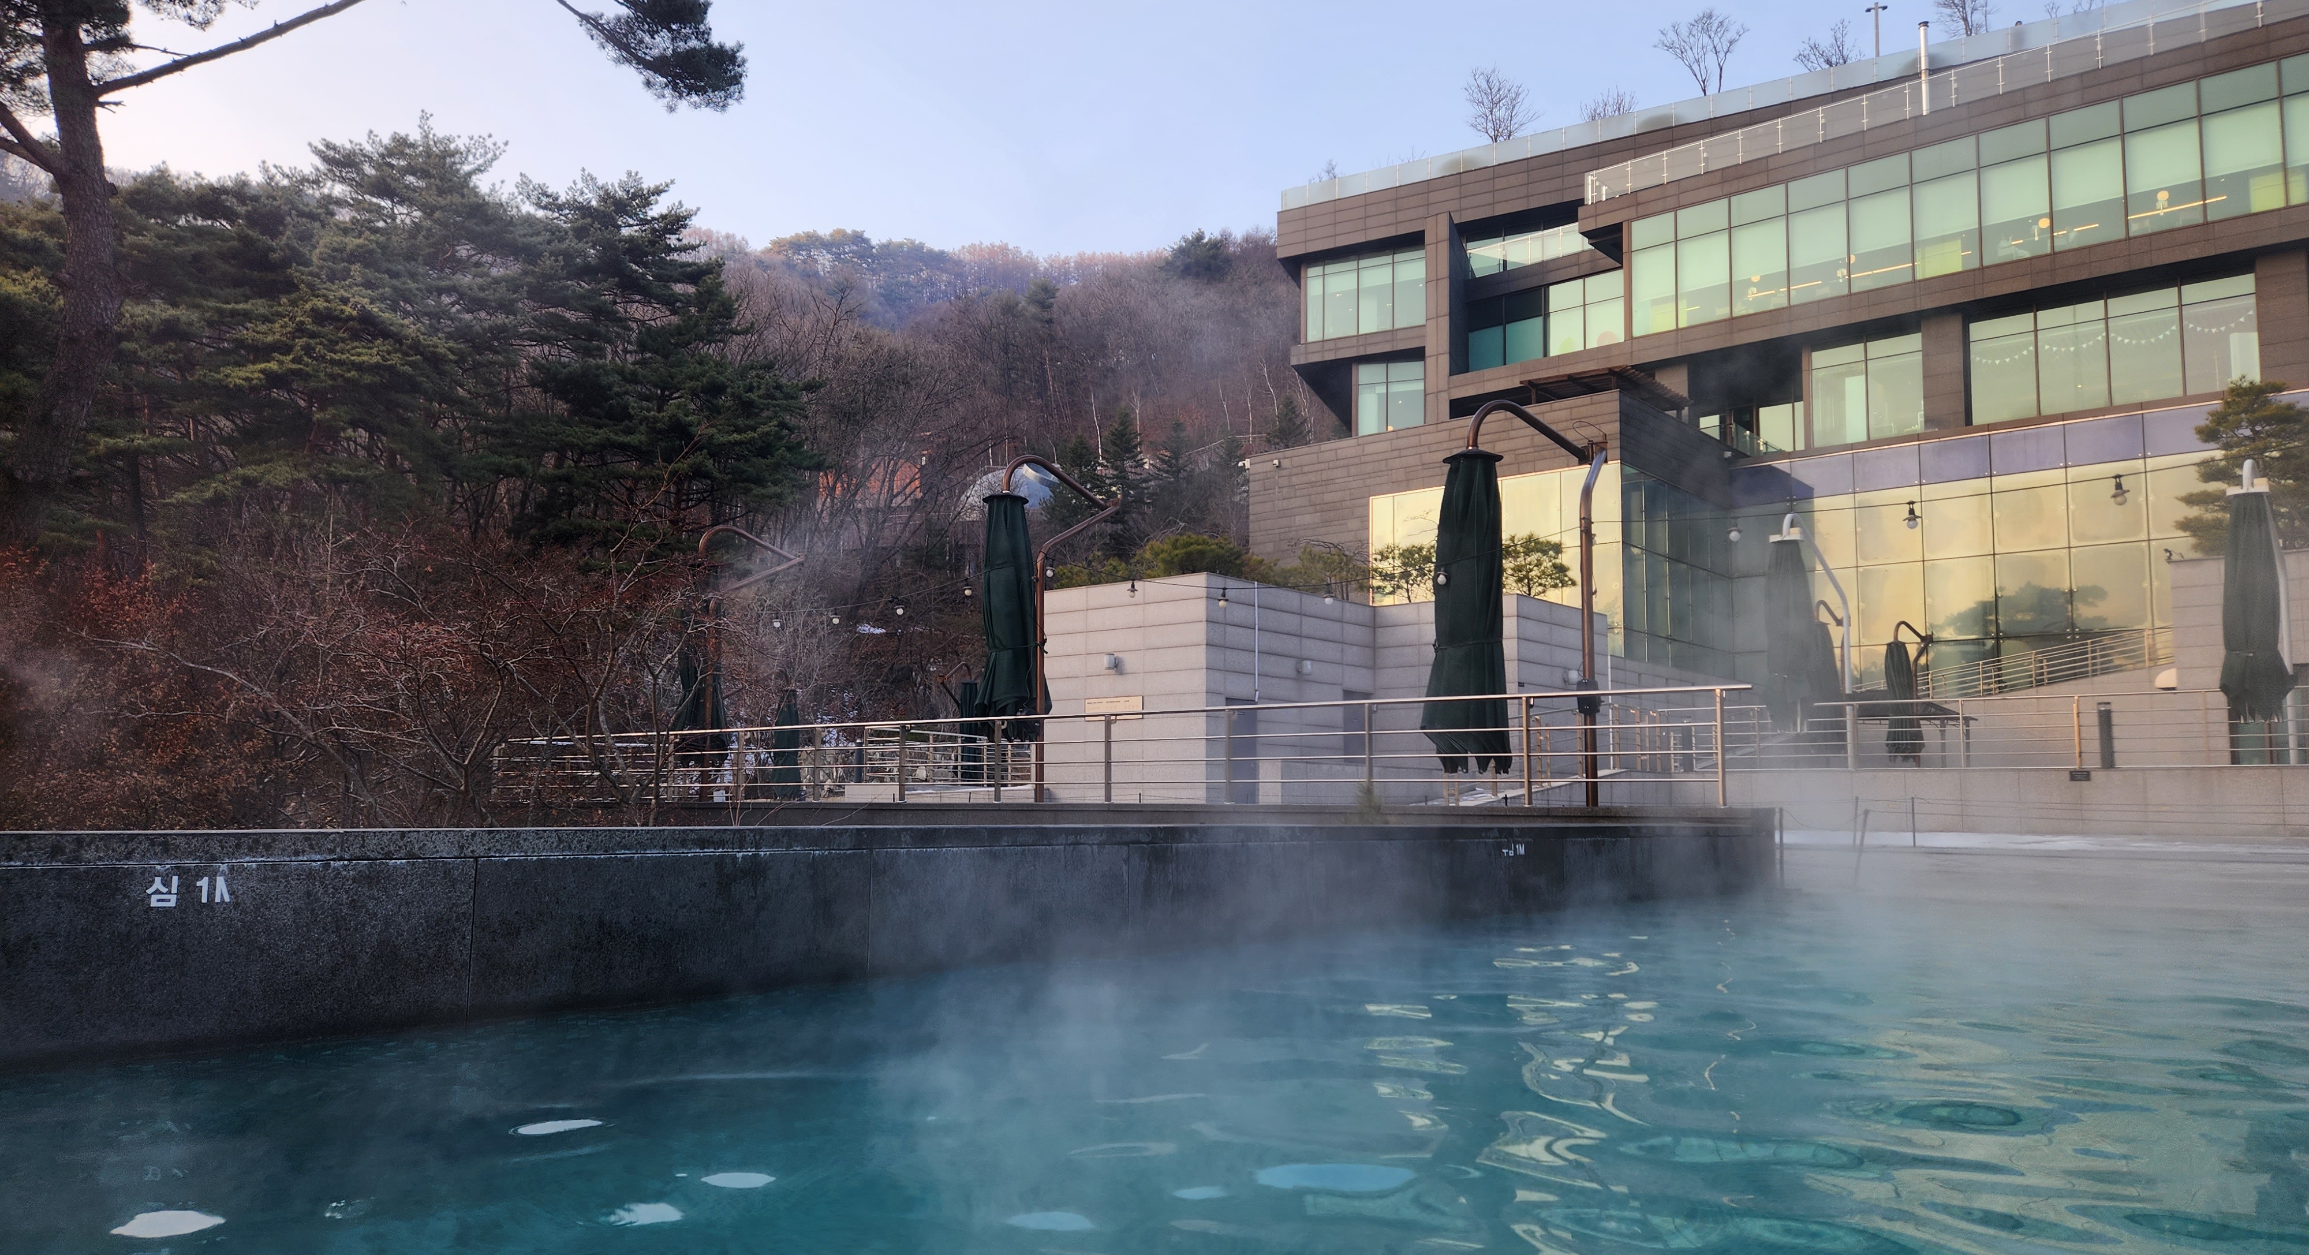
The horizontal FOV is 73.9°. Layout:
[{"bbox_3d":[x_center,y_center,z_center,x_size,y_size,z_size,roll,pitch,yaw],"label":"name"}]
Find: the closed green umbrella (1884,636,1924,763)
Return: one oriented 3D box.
[{"bbox_3d":[14.900,1.417,30.500,0.700,2.510,0.700,-2,-7,26],"label":"closed green umbrella"}]

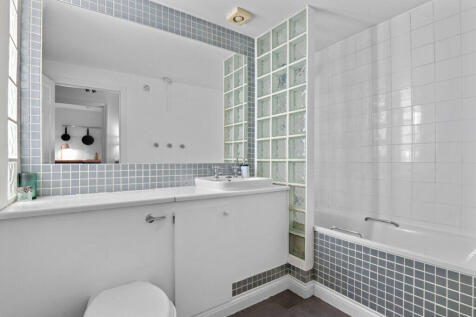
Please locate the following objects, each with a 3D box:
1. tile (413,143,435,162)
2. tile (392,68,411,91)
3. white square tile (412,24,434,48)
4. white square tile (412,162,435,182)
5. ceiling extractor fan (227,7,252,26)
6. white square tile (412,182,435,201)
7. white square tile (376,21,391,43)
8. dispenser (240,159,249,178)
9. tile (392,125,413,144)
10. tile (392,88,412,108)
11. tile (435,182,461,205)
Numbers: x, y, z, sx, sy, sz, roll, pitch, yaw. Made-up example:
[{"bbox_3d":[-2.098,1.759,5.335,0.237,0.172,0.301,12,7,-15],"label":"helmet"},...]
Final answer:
[{"bbox_3d":[1.434,-0.042,1.736,0.010,0.149,0.149,0,0,-37],"label":"tile"},{"bbox_3d":[1.363,-0.651,1.879,0.010,0.150,0.146,1,-1,-37],"label":"tile"},{"bbox_3d":[1.452,-0.955,1.764,0.010,0.150,0.146,1,-1,-39],"label":"white square tile"},{"bbox_3d":[1.449,0.107,1.755,0.010,0.150,0.146,1,-1,-37],"label":"white square tile"},{"bbox_3d":[0.013,-1.184,1.890,0.155,0.035,0.155,1,-1,-39],"label":"ceiling extractor fan"},{"bbox_3d":[1.450,0.261,1.750,0.010,0.150,0.146,1,-1,-39],"label":"white square tile"},{"bbox_3d":[1.272,-1.109,1.987,0.010,0.159,0.146,1,-1,-39],"label":"white square tile"},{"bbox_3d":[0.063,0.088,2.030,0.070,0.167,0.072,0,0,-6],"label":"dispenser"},{"bbox_3d":[1.363,-0.195,1.874,0.010,0.150,0.146,1,-1,-37],"label":"tile"},{"bbox_3d":[1.351,-0.488,1.852,0.010,0.149,0.149,0,0,-37],"label":"tile"},{"bbox_3d":[1.536,0.258,1.639,0.010,0.150,0.146,1,-1,-37],"label":"tile"}]

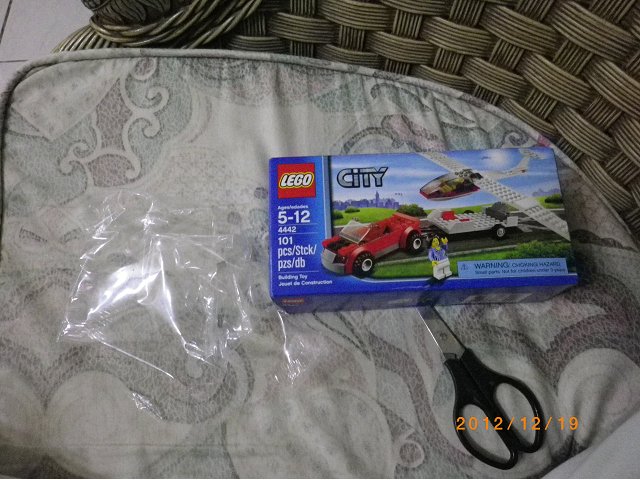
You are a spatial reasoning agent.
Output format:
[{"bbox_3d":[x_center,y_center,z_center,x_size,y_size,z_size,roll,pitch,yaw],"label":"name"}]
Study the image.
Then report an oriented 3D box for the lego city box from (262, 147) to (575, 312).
[{"bbox_3d":[0.090,-0.009,0.504,0.262,0.065,0.137,-3,71,3],"label":"lego city box"}]

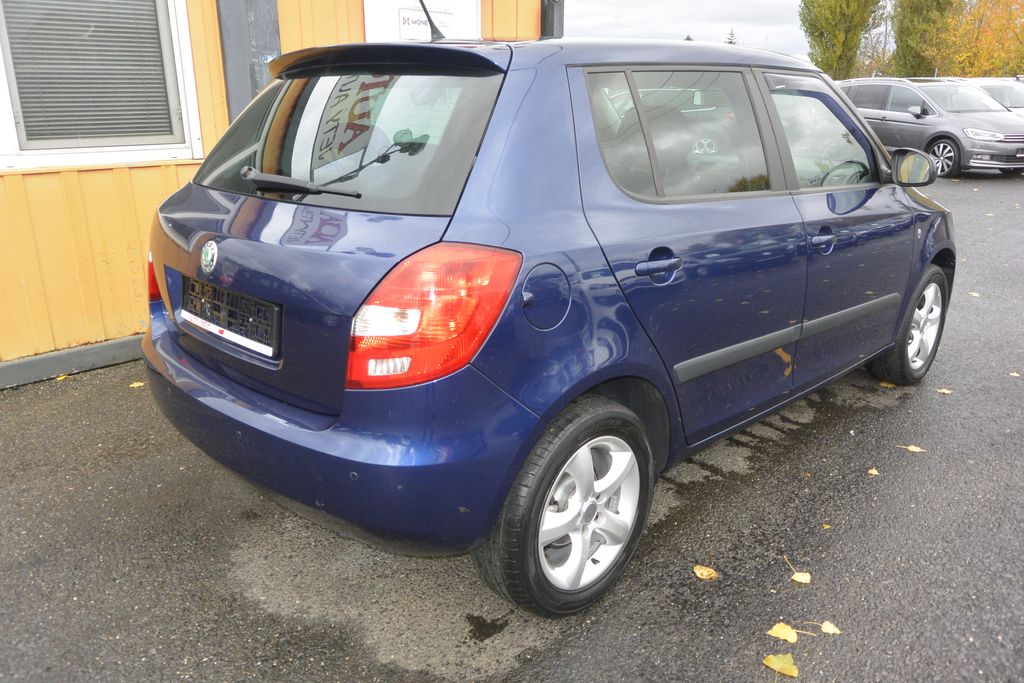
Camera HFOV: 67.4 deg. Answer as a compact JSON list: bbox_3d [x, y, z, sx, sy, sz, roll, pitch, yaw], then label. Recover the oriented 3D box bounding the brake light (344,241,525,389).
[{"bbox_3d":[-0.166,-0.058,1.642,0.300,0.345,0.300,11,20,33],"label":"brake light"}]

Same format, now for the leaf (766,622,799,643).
[{"bbox_3d":[0.699,0.745,1.961,0.069,0.012,0.068,15,23,42],"label":"leaf"}]

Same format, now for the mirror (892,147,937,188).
[{"bbox_3d":[1.549,-0.672,2.965,0.100,0.145,0.170,-13,21,-36],"label":"mirror"}]

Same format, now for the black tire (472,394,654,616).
[{"bbox_3d":[0.150,0.426,2.067,0.590,0.585,0.200,-17,23,-42],"label":"black tire"}]

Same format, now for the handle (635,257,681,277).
[{"bbox_3d":[0.373,-0.191,1.954,0.048,0.037,0.200,16,18,43],"label":"handle"}]

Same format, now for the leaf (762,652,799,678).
[{"bbox_3d":[0.652,0.763,1.823,0.082,0.012,0.078,14,22,39],"label":"leaf"}]

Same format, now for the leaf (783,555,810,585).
[{"bbox_3d":[0.832,0.662,2.229,0.056,0.012,0.130,2,17,9],"label":"leaf"}]

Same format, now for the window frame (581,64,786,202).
[{"bbox_3d":[0.520,-0.589,2.183,0.878,0.426,0.060,-17,-1,-42],"label":"window frame"}]

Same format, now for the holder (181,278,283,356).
[{"bbox_3d":[-0.738,-0.079,1.995,0.530,0.126,0.025,16,14,43],"label":"holder"}]

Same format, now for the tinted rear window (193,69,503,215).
[{"bbox_3d":[-0.542,-0.562,2.092,1.330,0.465,0.110,16,-17,43],"label":"tinted rear window"}]

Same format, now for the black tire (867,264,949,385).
[{"bbox_3d":[1.880,-0.092,3.672,0.580,0.575,0.195,-16,23,-42],"label":"black tire"}]

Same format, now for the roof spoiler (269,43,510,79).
[{"bbox_3d":[-0.415,-0.778,2.126,0.240,0.100,1.080,-16,23,-42],"label":"roof spoiler"}]

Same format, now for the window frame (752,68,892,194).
[{"bbox_3d":[1.158,-0.766,2.796,0.925,0.451,0.060,-17,1,-44],"label":"window frame"}]

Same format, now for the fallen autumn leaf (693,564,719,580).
[{"bbox_3d":[0.553,0.655,2.183,0.057,0.014,0.074,-4,17,-11],"label":"fallen autumn leaf"}]

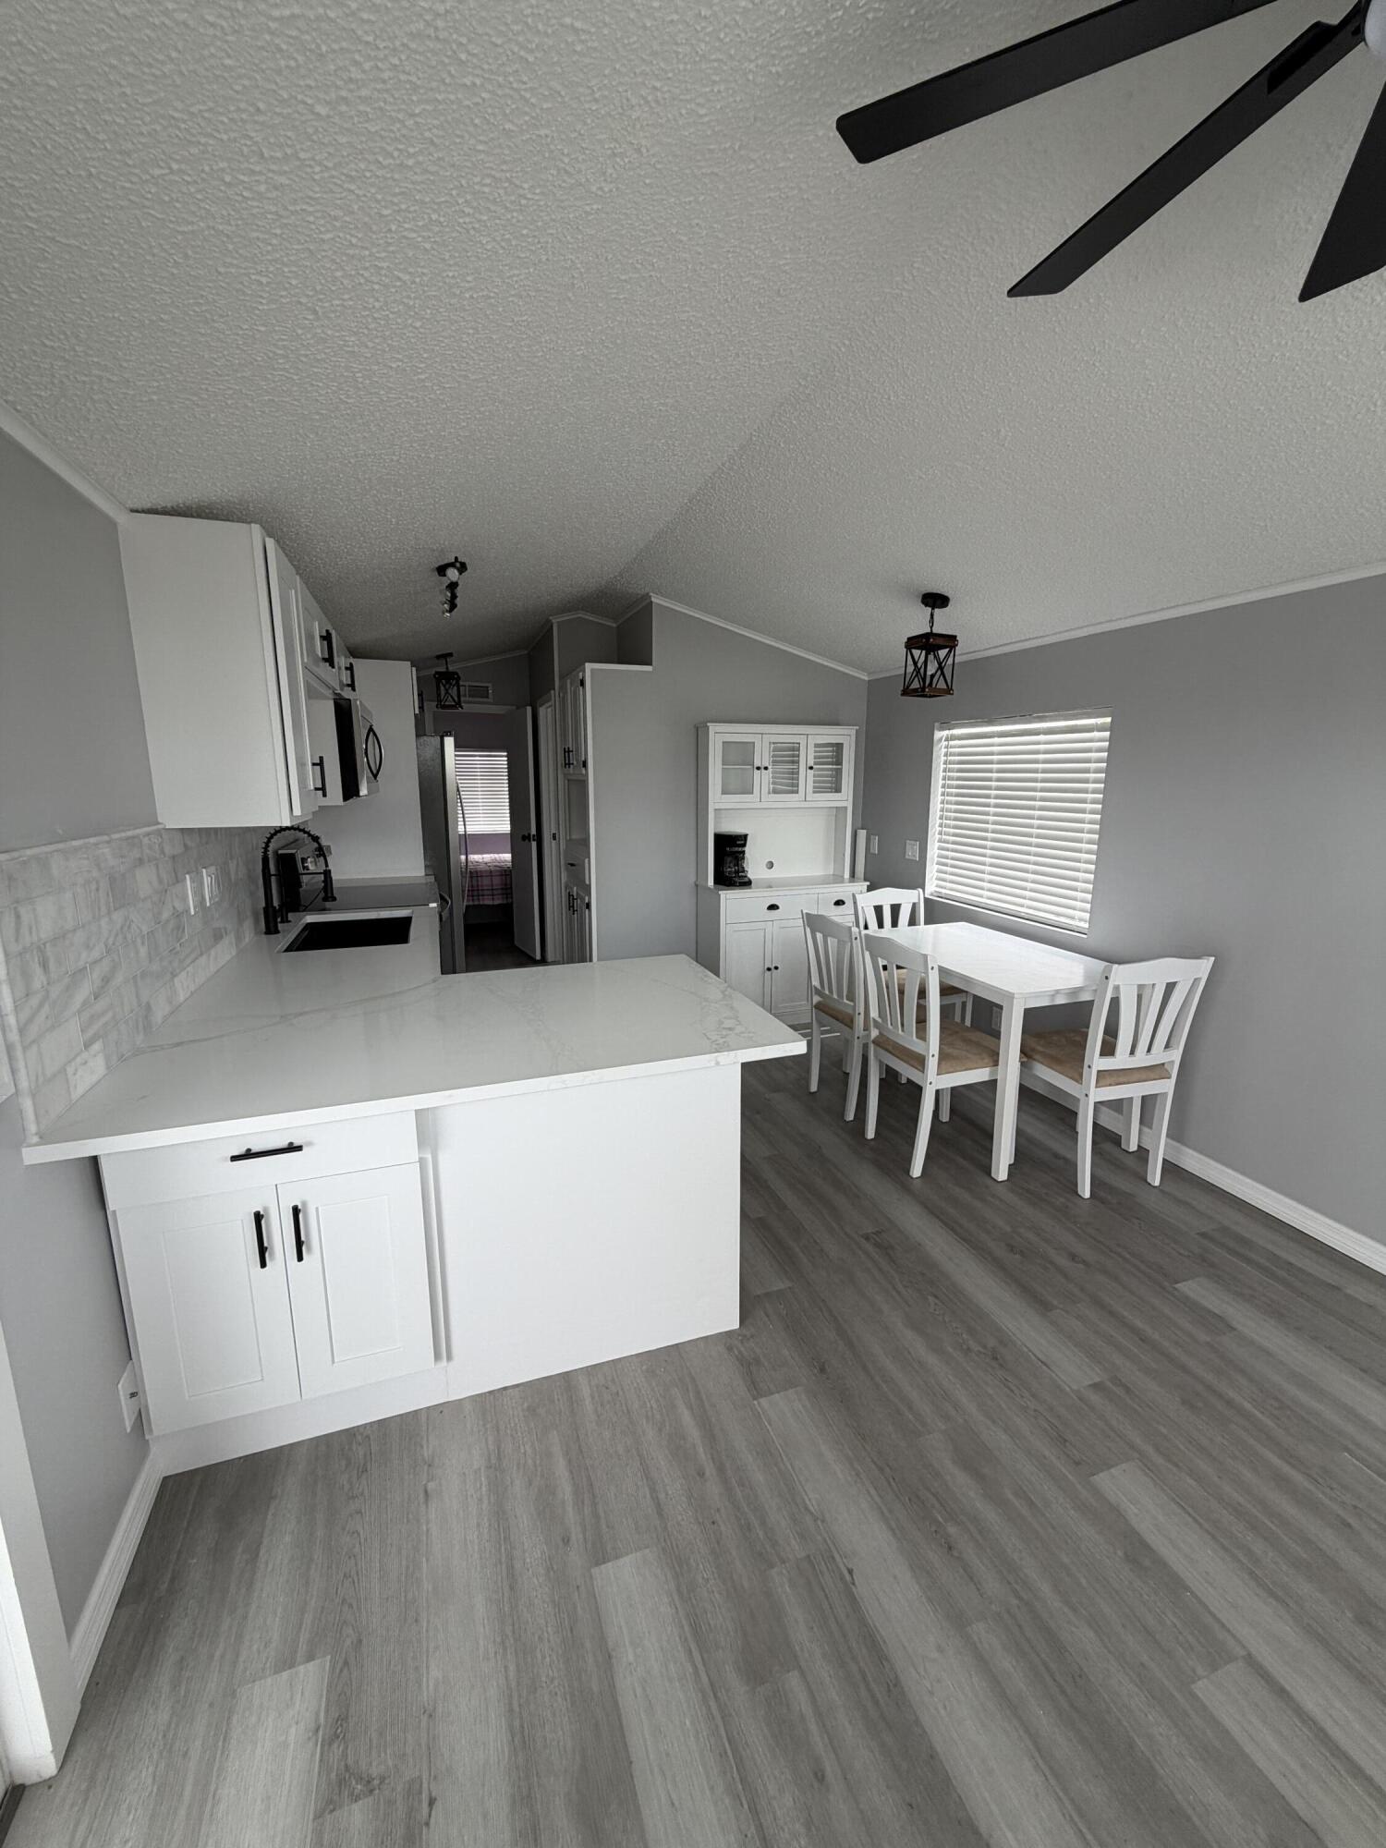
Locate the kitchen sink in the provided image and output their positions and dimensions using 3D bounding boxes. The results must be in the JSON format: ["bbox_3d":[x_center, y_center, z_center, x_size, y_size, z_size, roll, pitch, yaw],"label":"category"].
[{"bbox_3d":[-1.365,0.129,3.023,0.455,0.210,0.750,-4,12,-19],"label":"kitchen sink"}]

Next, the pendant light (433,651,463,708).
[{"bbox_3d":[-1.739,-1.724,5.301,0.182,0.372,0.180,-4,12,-19],"label":"pendant light"}]

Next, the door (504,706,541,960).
[{"bbox_3d":[-1.429,-0.749,6.292,0.040,2.020,0.660,-6,13,-27],"label":"door"}]

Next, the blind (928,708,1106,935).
[{"bbox_3d":[1.573,-0.531,3.735,0.060,0.960,1.160,-4,12,-18],"label":"blind"}]

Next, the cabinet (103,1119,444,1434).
[{"bbox_3d":[-0.987,0.667,1.898,0.600,0.780,0.600,-4,12,-18],"label":"cabinet"}]

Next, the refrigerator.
[{"bbox_3d":[-1.889,-0.322,4.872,0.810,1.755,0.840,-4,12,-18],"label":"refrigerator"}]

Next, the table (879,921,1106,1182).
[{"bbox_3d":[1.296,0.481,3.371,0.690,0.735,1.120,-4,12,-18],"label":"table"}]

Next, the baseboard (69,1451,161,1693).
[{"bbox_3d":[-1.107,1.218,1.450,0.016,0.090,0.420,-4,12,-18],"label":"baseboard"}]

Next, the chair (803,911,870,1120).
[{"bbox_3d":[0.808,0.392,3.450,0.493,0.888,0.410,-4,12,-19],"label":"chair"}]

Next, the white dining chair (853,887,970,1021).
[{"bbox_3d":[1.144,0.295,3.893,0.420,0.895,0.475,-4,12,-15],"label":"white dining chair"}]

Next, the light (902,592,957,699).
[{"bbox_3d":[1.030,-1.212,3.231,0.175,0.415,0.175,-4,12,-19],"label":"light"}]

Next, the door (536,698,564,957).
[{"bbox_3d":[-1.048,-0.632,5.660,0.100,2.045,0.750,-4,12,-19],"label":"door"}]

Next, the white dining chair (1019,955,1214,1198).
[{"bbox_3d":[1.530,0.506,2.841,0.430,0.895,0.475,-3,12,-13],"label":"white dining chair"}]

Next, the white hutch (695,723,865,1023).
[{"bbox_3d":[0.533,-0.278,4.514,0.976,1.785,0.439,-4,12,-19],"label":"white hutch"}]

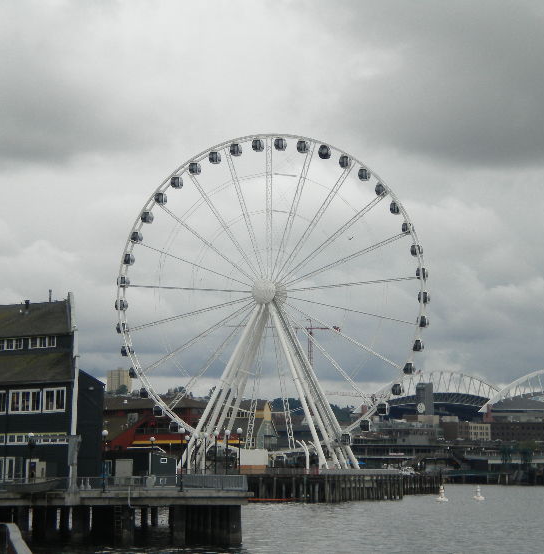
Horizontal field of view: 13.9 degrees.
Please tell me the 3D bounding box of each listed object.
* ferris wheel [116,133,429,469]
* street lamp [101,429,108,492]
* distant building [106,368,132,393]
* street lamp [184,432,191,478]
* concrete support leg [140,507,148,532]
[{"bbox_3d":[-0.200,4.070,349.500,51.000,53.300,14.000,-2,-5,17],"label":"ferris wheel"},{"bbox_3d":[-11.573,12.771,155.000,0.420,4.350,0.420,-3,-5,30],"label":"street lamp"},{"bbox_3d":[-210.146,145.358,3100.000,31.000,37.500,17.000,-5,-6,41],"label":"distant building"},{"bbox_3d":[-7.190,15.711,191.000,0.420,4.370,0.420,-3,-5,30],"label":"street lamp"},{"bbox_3d":[-10.835,20.194,190.000,0.580,2.600,0.580,-3,-5,30],"label":"concrete support leg"}]

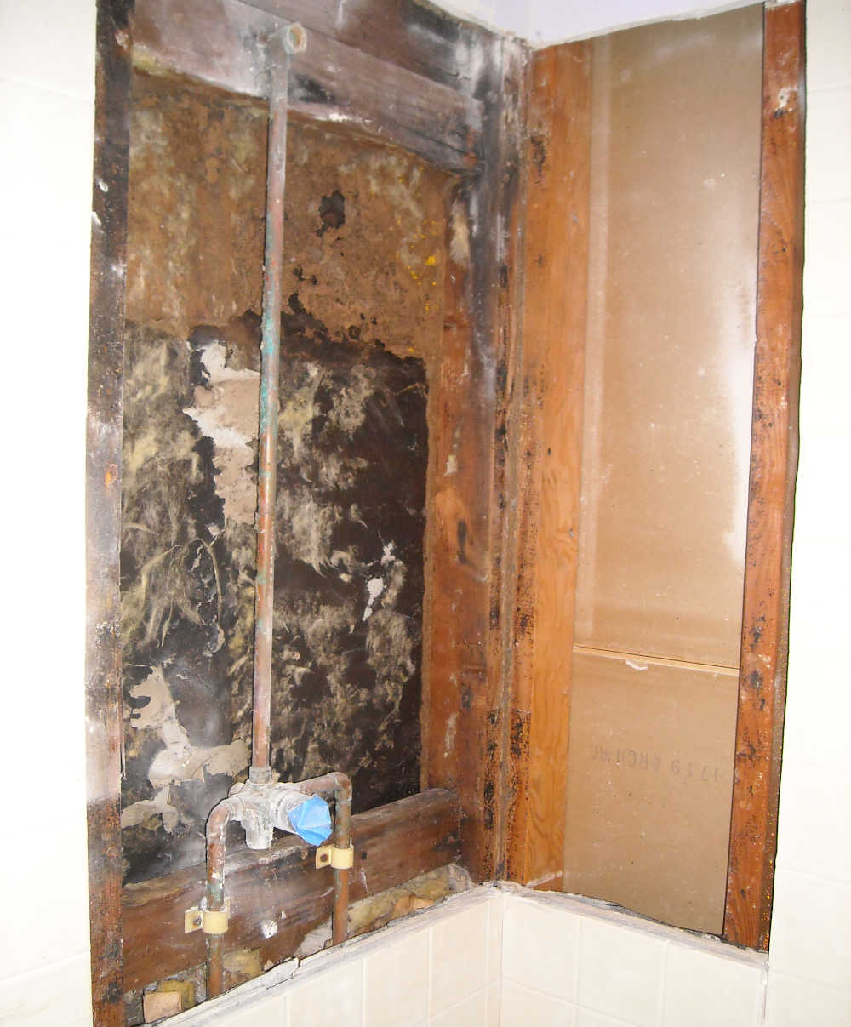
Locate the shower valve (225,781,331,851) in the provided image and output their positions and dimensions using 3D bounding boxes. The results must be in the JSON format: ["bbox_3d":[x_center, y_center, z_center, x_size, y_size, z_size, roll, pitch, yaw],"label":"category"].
[{"bbox_3d":[-0.139,0.296,1.113,0.102,0.073,0.079,4,4,39],"label":"shower valve"}]

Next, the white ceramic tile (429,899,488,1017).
[{"bbox_3d":[0.038,0.516,1.335,0.009,0.108,0.108,4,4,39],"label":"white ceramic tile"}]

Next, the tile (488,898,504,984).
[{"bbox_3d":[0.084,0.517,1.390,0.009,0.108,0.030,4,4,39],"label":"tile"}]

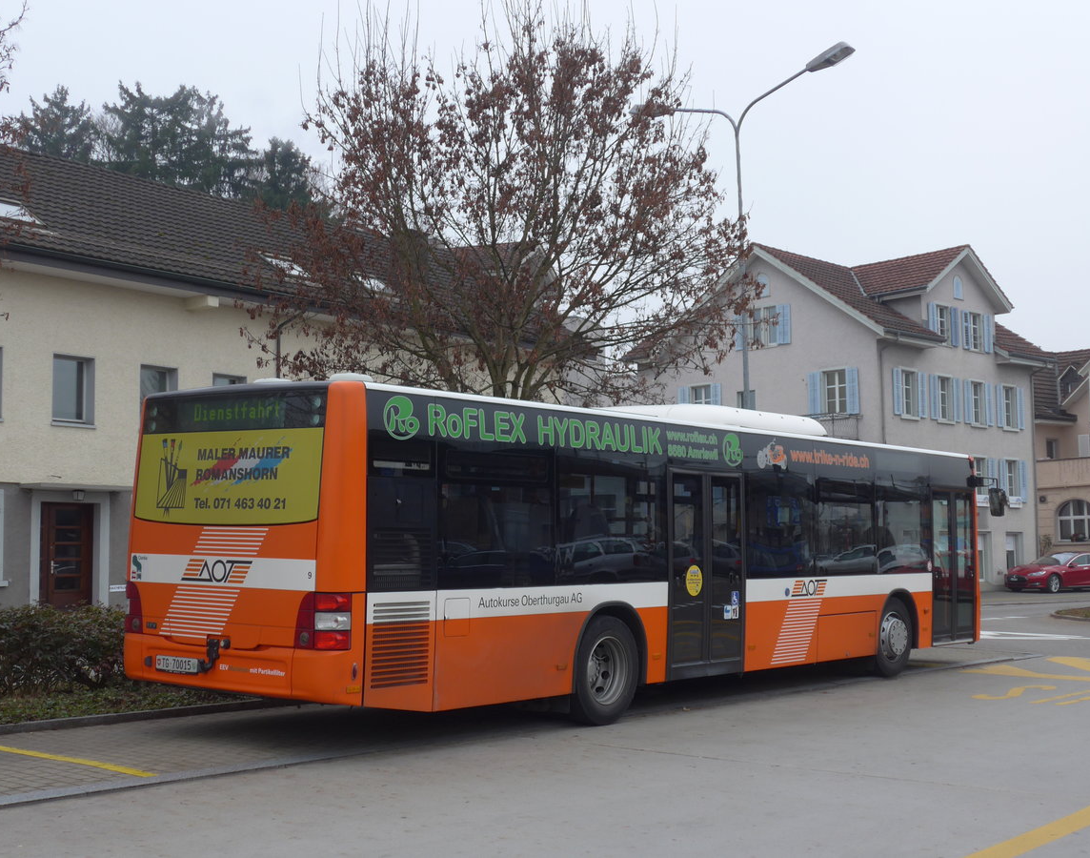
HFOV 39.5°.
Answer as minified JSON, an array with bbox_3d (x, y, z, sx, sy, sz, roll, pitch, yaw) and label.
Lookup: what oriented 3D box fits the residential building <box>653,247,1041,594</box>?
[{"bbox_3d":[12.133,-0.158,62.674,12.805,13.199,13.297,-5,-7,43],"label":"residential building"}]

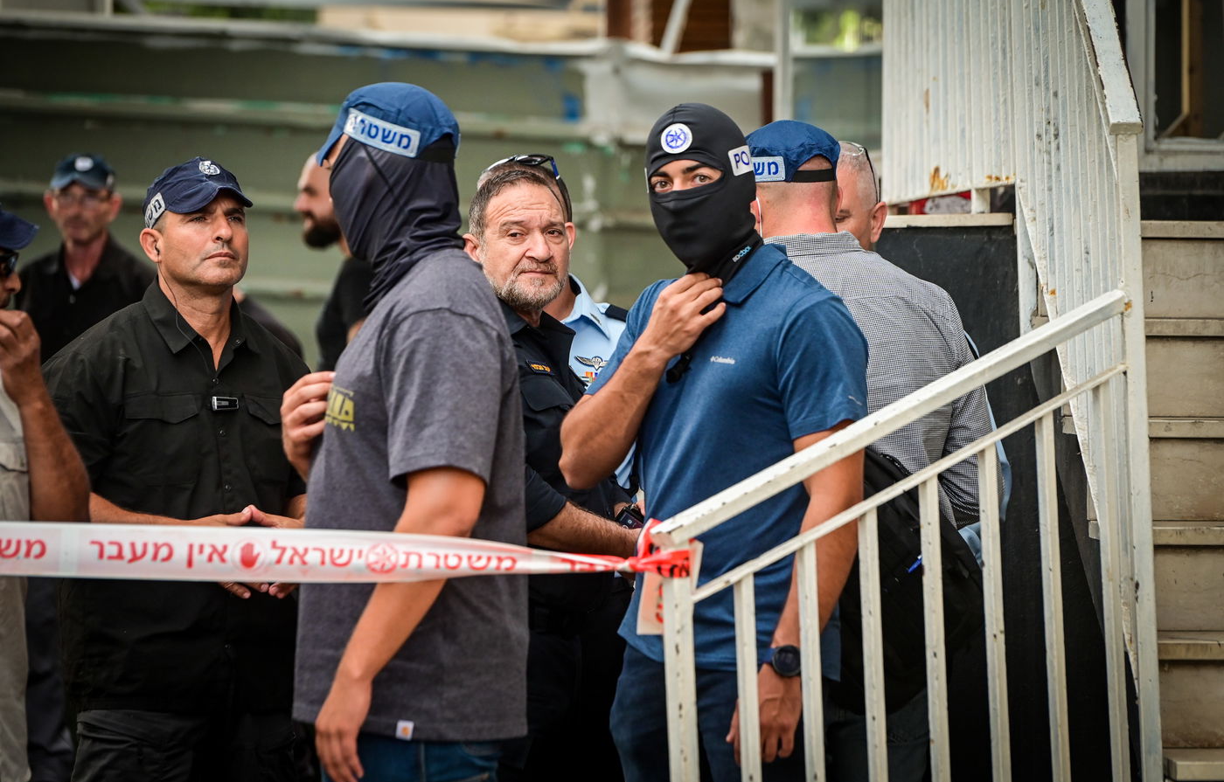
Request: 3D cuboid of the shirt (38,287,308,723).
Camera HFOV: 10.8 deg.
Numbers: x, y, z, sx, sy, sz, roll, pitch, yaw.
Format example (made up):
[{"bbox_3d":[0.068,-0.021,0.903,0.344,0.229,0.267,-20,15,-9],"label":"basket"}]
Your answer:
[{"bbox_3d":[-0.756,0.187,11.250,0.520,0.750,0.330,-1,1,-24],"label":"shirt"}]

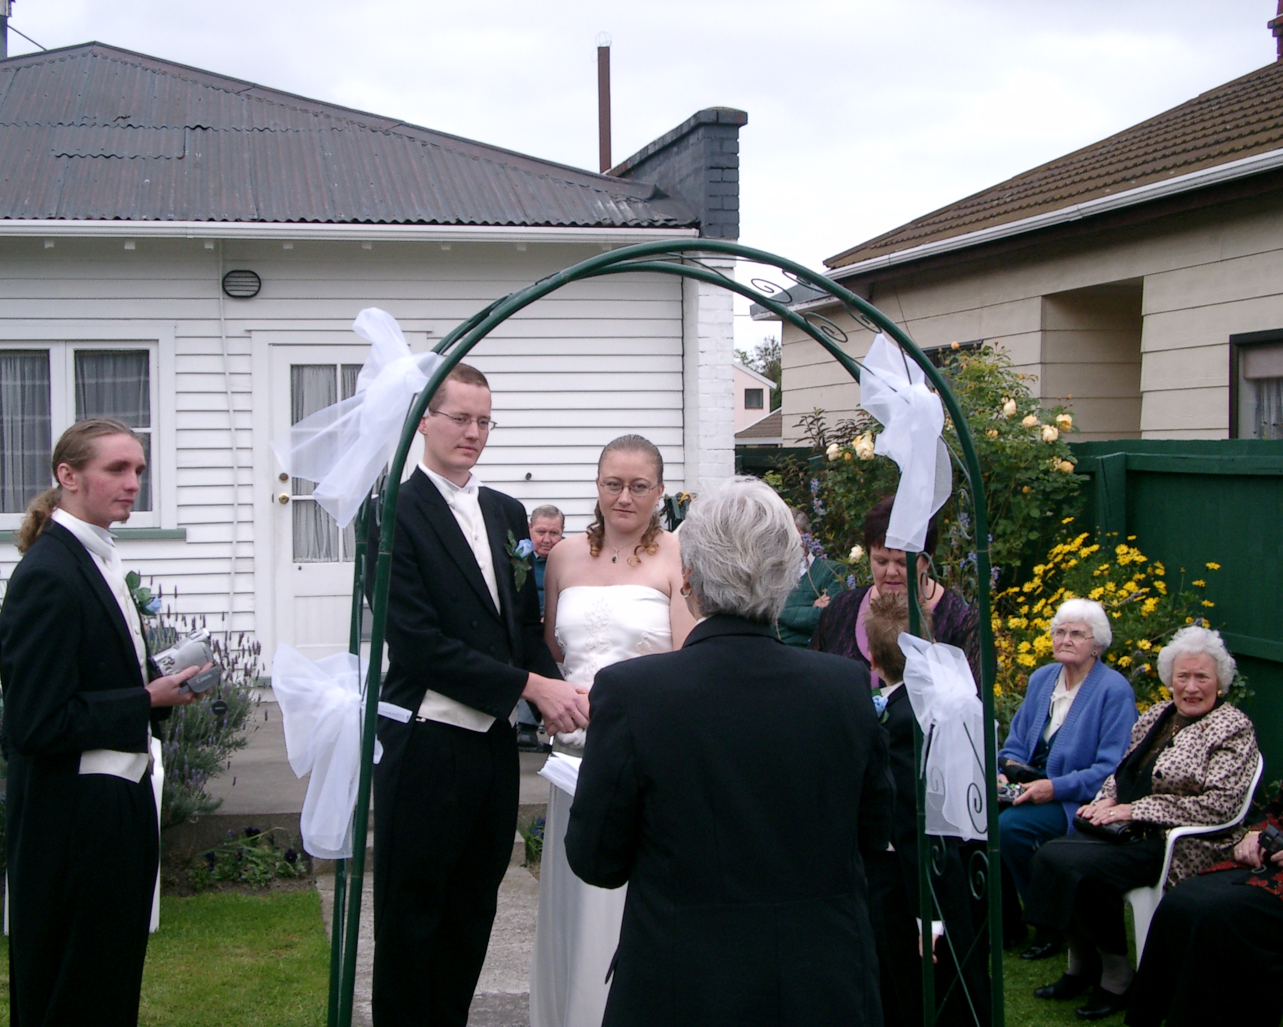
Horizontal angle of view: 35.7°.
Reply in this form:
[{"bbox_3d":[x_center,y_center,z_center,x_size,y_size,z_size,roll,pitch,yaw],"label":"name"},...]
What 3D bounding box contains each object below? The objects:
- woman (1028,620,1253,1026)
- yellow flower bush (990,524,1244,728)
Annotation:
[{"bbox_3d":[1.640,0.956,6.420,0.780,1.180,0.520,-2,2,-44],"label":"woman"},{"bbox_3d":[2.020,0.763,8.450,1.120,1.440,0.950,0,2,15],"label":"yellow flower bush"}]

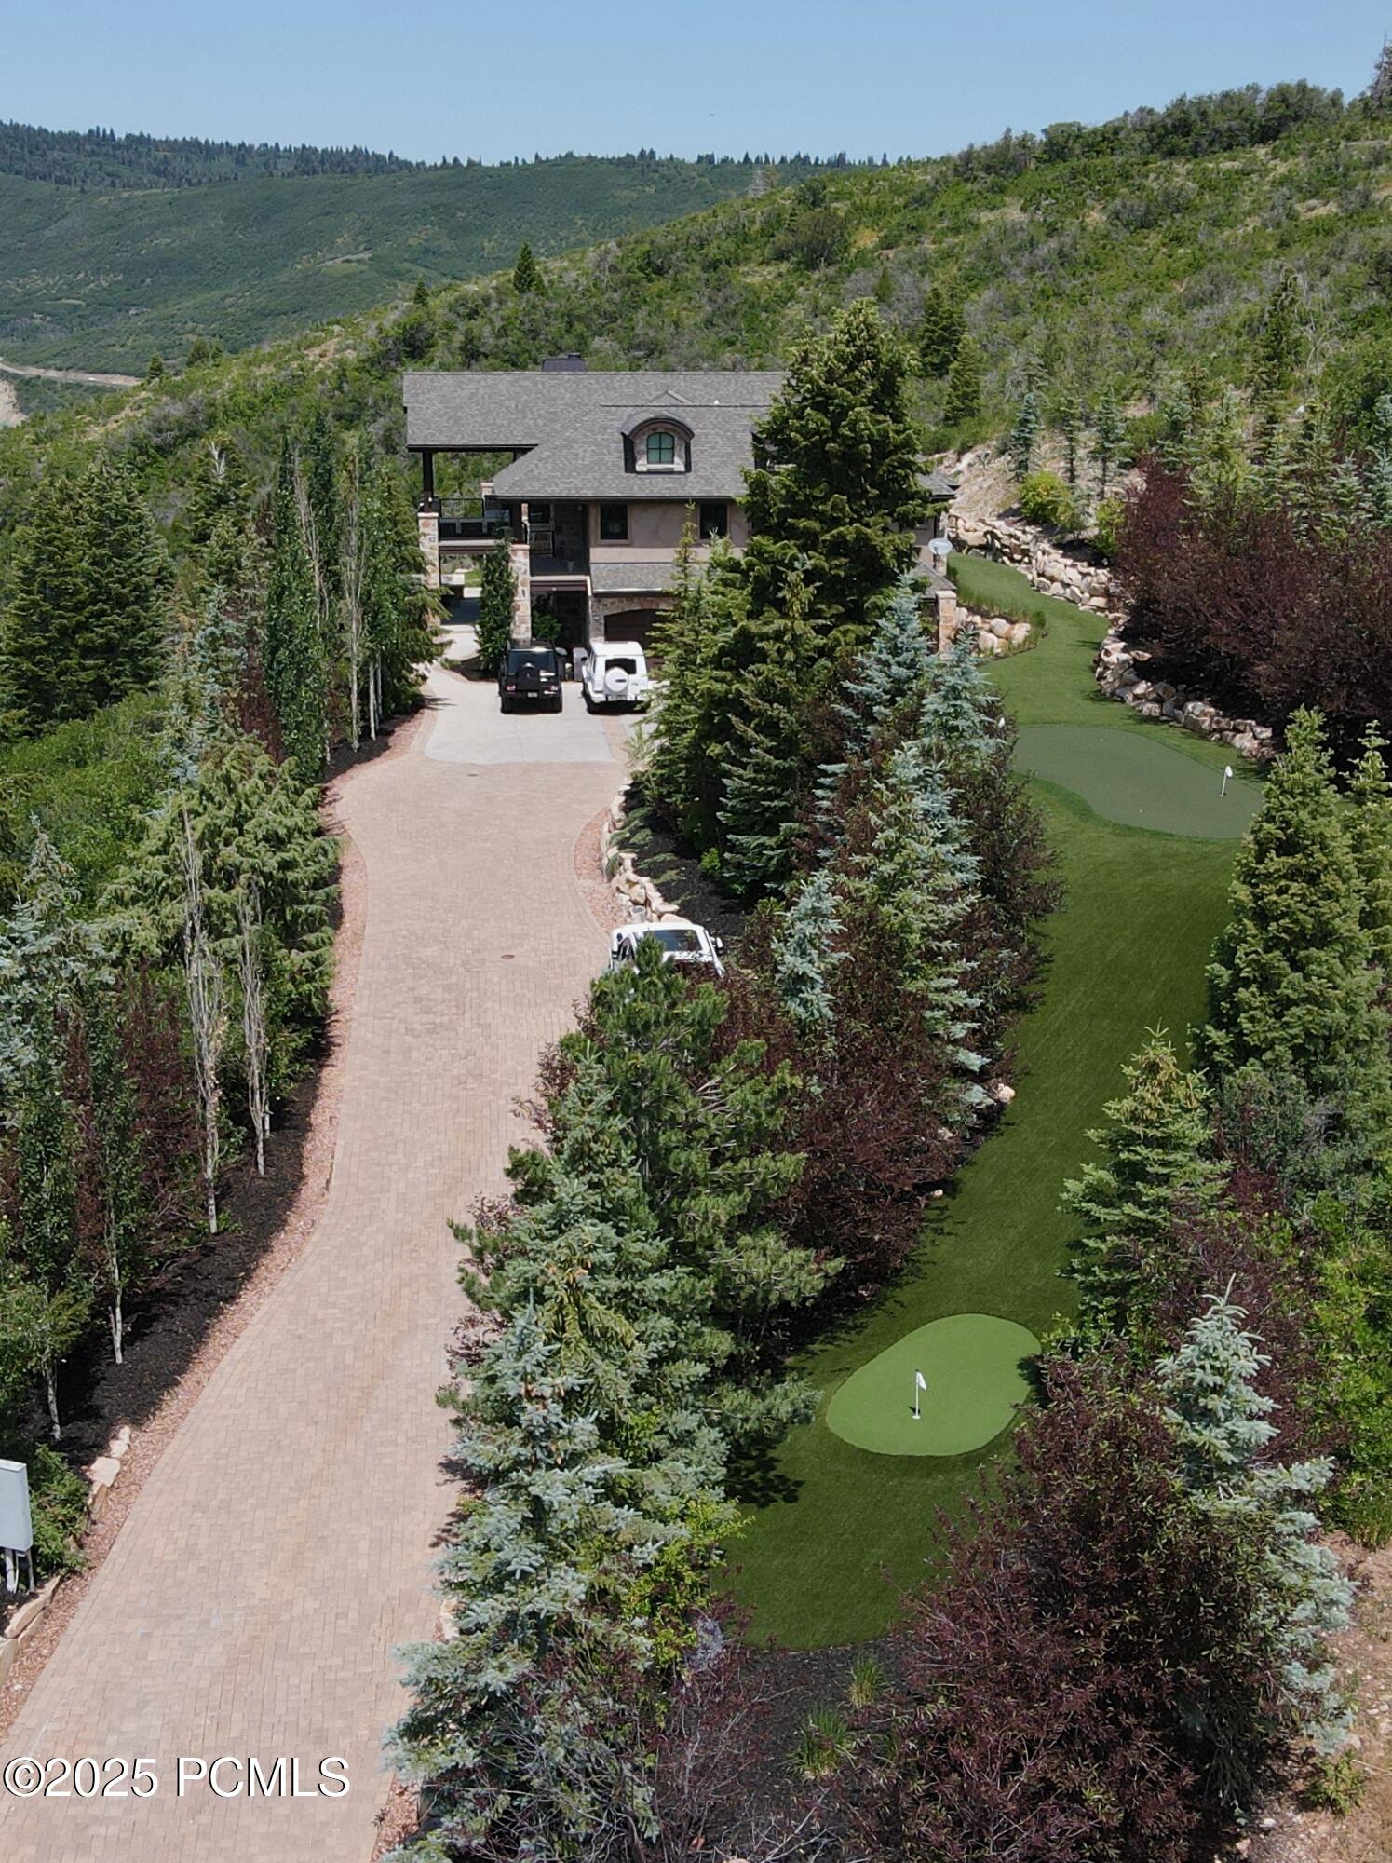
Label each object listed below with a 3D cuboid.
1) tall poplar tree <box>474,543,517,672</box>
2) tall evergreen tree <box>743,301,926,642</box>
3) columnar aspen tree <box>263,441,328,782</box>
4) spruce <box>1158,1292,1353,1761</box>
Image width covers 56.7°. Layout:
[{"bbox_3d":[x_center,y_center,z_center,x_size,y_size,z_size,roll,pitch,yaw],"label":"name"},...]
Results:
[{"bbox_3d":[-6.706,-11.091,43.400,1.350,4.610,1.350,0,23,0],"label":"tall poplar tree"},{"bbox_3d":[3.881,-11.287,36.226,5.600,11.640,5.600,0,23,0],"label":"tall evergreen tree"},{"bbox_3d":[-10.638,-8.450,34.301,1.900,8.700,1.900,0,23,0],"label":"columnar aspen tree"},{"bbox_3d":[5.614,6.281,13.382,2.900,6.240,2.900,0,23,0],"label":"spruce"}]

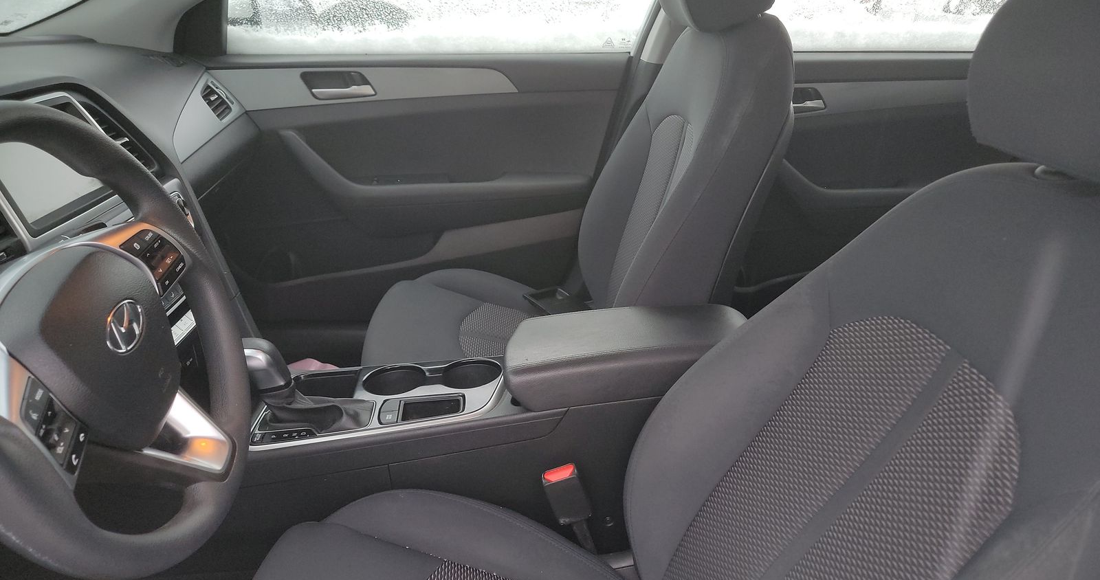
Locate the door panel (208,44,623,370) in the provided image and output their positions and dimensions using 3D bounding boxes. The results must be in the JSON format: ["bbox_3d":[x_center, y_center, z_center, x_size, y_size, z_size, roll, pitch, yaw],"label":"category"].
[{"bbox_3d":[-0.325,-0.192,1.697,0.990,0.640,0.150,0,22,-1],"label":"door panel"}]

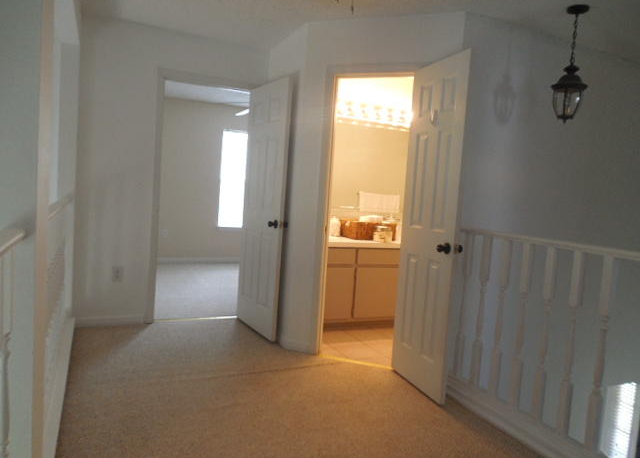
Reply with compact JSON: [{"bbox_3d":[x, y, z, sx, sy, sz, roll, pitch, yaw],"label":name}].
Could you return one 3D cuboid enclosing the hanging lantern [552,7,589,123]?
[{"bbox_3d":[1.563,-1.005,2.869,0.220,0.692,0.220,2,5,-25],"label":"hanging lantern"}]

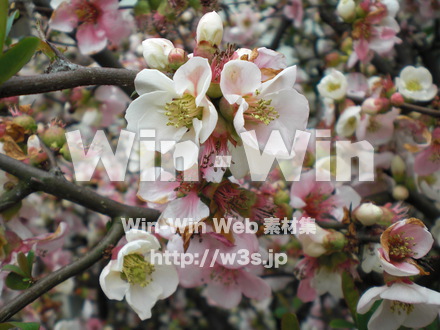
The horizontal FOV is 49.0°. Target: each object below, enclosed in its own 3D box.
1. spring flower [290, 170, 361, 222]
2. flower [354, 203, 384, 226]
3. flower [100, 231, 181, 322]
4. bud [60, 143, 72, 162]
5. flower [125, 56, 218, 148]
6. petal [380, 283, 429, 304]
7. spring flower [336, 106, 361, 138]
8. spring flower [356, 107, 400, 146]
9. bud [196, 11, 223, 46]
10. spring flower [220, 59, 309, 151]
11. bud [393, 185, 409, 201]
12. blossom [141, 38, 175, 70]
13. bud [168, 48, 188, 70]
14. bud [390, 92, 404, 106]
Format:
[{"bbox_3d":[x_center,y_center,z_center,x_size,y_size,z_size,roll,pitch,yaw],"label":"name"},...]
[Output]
[{"bbox_3d":[0.066,0.020,0.310,0.041,0.030,0.020,-1,-18,-6],"label":"spring flower"},{"bbox_3d":[0.096,0.032,0.310,0.019,0.015,0.015,6,-12,-12],"label":"flower"},{"bbox_3d":[-0.043,0.057,0.255,0.041,0.040,0.022,-3,12,-17],"label":"flower"},{"bbox_3d":[-0.105,-0.009,0.330,0.009,0.013,0.009,0,10,0],"label":"bud"},{"bbox_3d":[-0.025,-0.033,0.250,0.044,0.046,0.023,5,14,27],"label":"flower"},{"bbox_3d":[0.106,0.074,0.277,0.025,0.007,0.018,-2,37,-2],"label":"petal"},{"bbox_3d":[0.117,-0.040,0.440,0.024,0.028,0.019,6,-6,31],"label":"spring flower"},{"bbox_3d":[0.134,-0.032,0.410,0.035,0.032,0.022,3,10,17],"label":"spring flower"},{"bbox_3d":[-0.005,-0.075,0.265,0.013,0.019,0.013,7,6,1],"label":"bud"},{"bbox_3d":[0.023,-0.032,0.250,0.042,0.046,0.023,-5,9,-27],"label":"spring flower"},{"bbox_3d":[0.142,0.022,0.380,0.013,0.013,0.013,3,15,11],"label":"bud"},{"bbox_3d":[-0.032,-0.057,0.250,0.015,0.016,0.015,-20,3,13],"label":"blossom"},{"bbox_3d":[-0.023,-0.059,0.268,0.010,0.012,0.010,-6,12,-1],"label":"bud"},{"bbox_3d":[0.131,-0.048,0.355,0.010,0.010,0.010,-12,9,-1],"label":"bud"}]

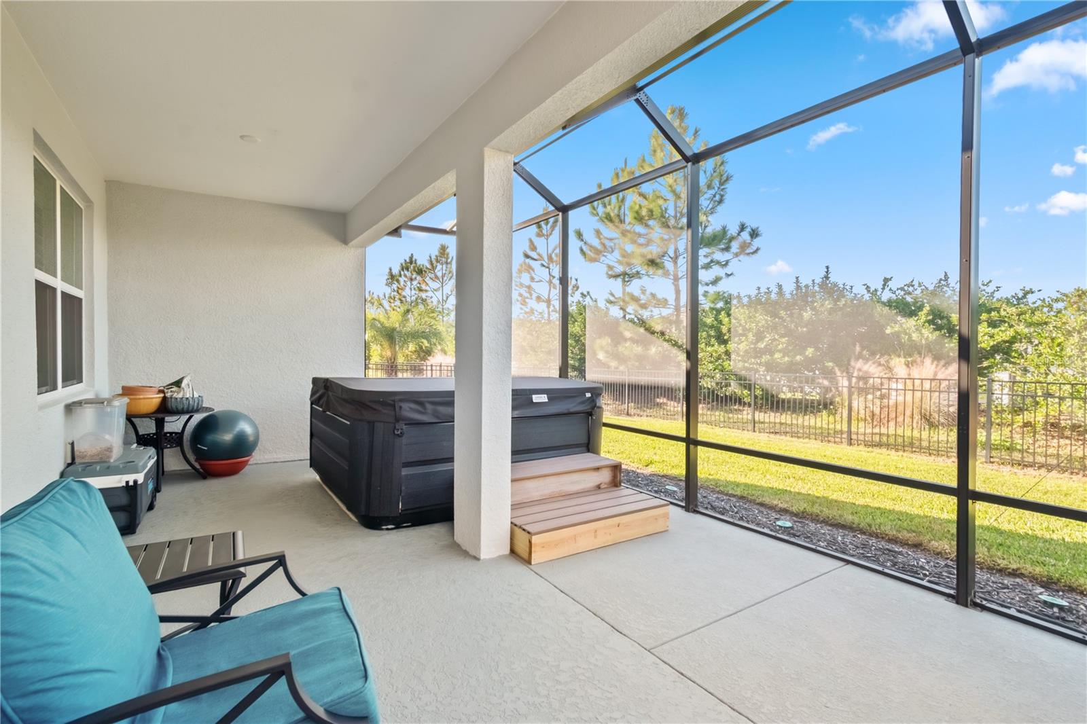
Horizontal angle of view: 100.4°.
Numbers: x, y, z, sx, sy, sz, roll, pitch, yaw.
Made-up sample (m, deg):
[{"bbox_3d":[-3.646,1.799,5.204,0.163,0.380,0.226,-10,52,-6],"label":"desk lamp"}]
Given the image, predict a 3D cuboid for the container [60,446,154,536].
[{"bbox_3d":[-3.198,0.972,3.351,0.422,0.453,0.618,-1,2,-33],"label":"container"}]

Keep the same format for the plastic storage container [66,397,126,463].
[{"bbox_3d":[-3.383,0.527,3.454,0.283,0.422,0.402,-1,2,-35],"label":"plastic storage container"}]

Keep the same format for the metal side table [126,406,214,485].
[{"bbox_3d":[-3.698,0.825,4.377,0.783,0.700,0.783,-1,2,-35],"label":"metal side table"}]

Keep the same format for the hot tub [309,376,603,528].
[{"bbox_3d":[-0.997,0.678,4.702,2.163,0.978,2.266,-1,2,-34],"label":"hot tub"}]

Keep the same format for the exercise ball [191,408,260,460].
[{"bbox_3d":[-3.342,0.797,4.773,0.582,0.582,0.582,-1,2,-35],"label":"exercise ball"}]

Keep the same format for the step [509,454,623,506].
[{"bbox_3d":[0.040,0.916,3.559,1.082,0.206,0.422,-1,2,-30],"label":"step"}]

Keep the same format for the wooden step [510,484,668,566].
[{"bbox_3d":[0.289,1.110,3.186,1.082,0.185,0.505,-1,2,-30],"label":"wooden step"}]

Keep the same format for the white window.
[{"bbox_3d":[-3.773,-0.608,3.541,0.082,1.669,1.545,-1,2,-36],"label":"white window"}]

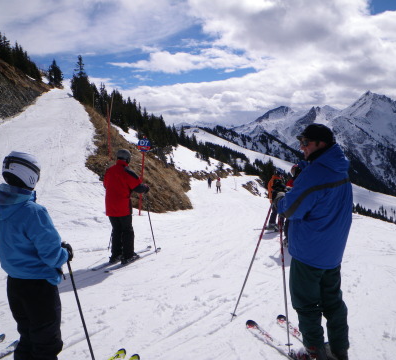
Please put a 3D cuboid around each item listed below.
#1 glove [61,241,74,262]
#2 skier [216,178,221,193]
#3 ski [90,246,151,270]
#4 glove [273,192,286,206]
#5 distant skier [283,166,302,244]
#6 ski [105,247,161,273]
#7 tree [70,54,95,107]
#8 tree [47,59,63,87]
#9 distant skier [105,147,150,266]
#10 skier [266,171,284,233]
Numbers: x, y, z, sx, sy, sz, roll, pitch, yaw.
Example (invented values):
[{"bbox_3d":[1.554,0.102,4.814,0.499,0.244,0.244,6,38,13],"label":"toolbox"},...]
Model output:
[{"bbox_3d":[-0.857,0.469,2.550,0.120,0.150,0.100,-2,3,-37],"label":"glove"},{"bbox_3d":[2.323,0.646,44.000,0.600,1.720,0.500,0,3,3],"label":"skier"},{"bbox_3d":[-1.185,1.260,6.360,0.110,0.090,1.700,0,0,23],"label":"ski"},{"bbox_3d":[0.640,0.153,3.050,0.150,0.130,0.110,2,3,30],"label":"glove"},{"bbox_3d":[2.059,0.538,8.200,0.580,1.720,0.600,0,3,3],"label":"distant skier"},{"bbox_3d":[-0.986,1.260,6.220,0.110,0.090,1.700,0,0,23],"label":"ski"},{"bbox_3d":[-23.796,-20.500,80.000,5.000,10.700,5.000,0,3,0],"label":"tree"},{"bbox_3d":[-42.499,-31.837,115.000,4.600,8.300,4.600,0,3,0],"label":"tree"},{"bbox_3d":[-1.107,0.419,6.100,0.680,1.780,0.580,1,3,22],"label":"distant skier"},{"bbox_3d":[2.313,0.611,11.300,0.580,1.700,0.600,0,3,-3],"label":"skier"}]

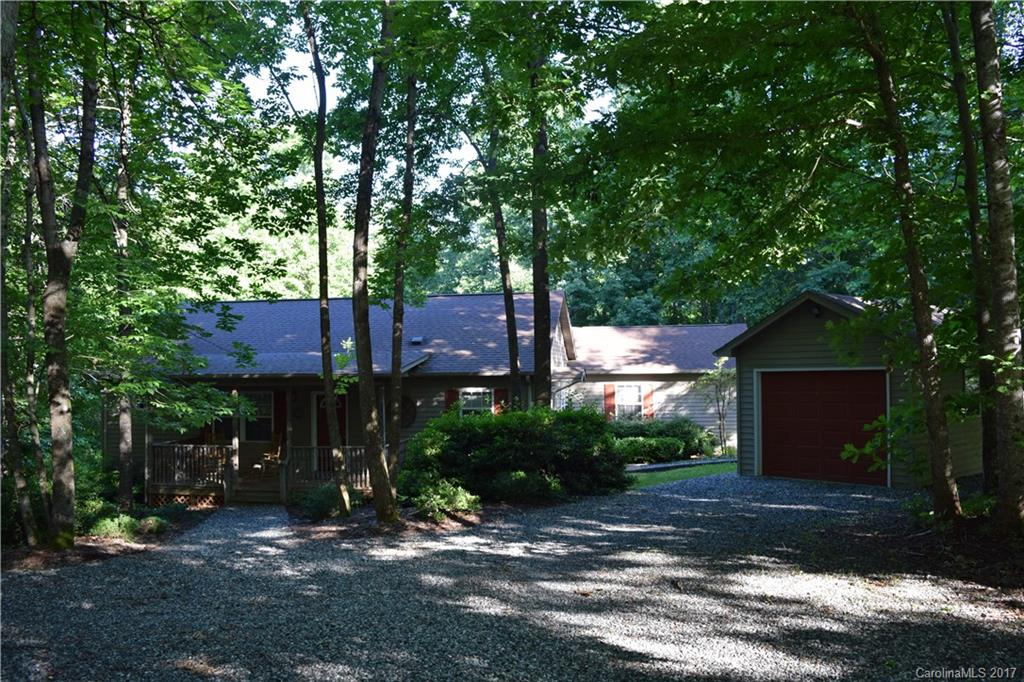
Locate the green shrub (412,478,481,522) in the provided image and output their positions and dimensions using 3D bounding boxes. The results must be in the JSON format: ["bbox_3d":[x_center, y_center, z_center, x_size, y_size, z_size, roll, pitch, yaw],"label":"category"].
[{"bbox_3d":[-1.152,2.778,13.500,1.172,0.717,1.050,0,-2,0],"label":"green shrub"}]

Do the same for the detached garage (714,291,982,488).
[{"bbox_3d":[7.795,0.971,16.619,5.500,3.780,4.202,1,-3,-41],"label":"detached garage"}]

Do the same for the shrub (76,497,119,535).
[{"bbox_3d":[-7.775,3.252,14.400,0.772,0.665,0.800,0,-2,0],"label":"shrub"}]

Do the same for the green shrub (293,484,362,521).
[{"bbox_3d":[-3.605,3.127,15.000,1.340,0.643,1.150,0,-2,0],"label":"green shrub"}]

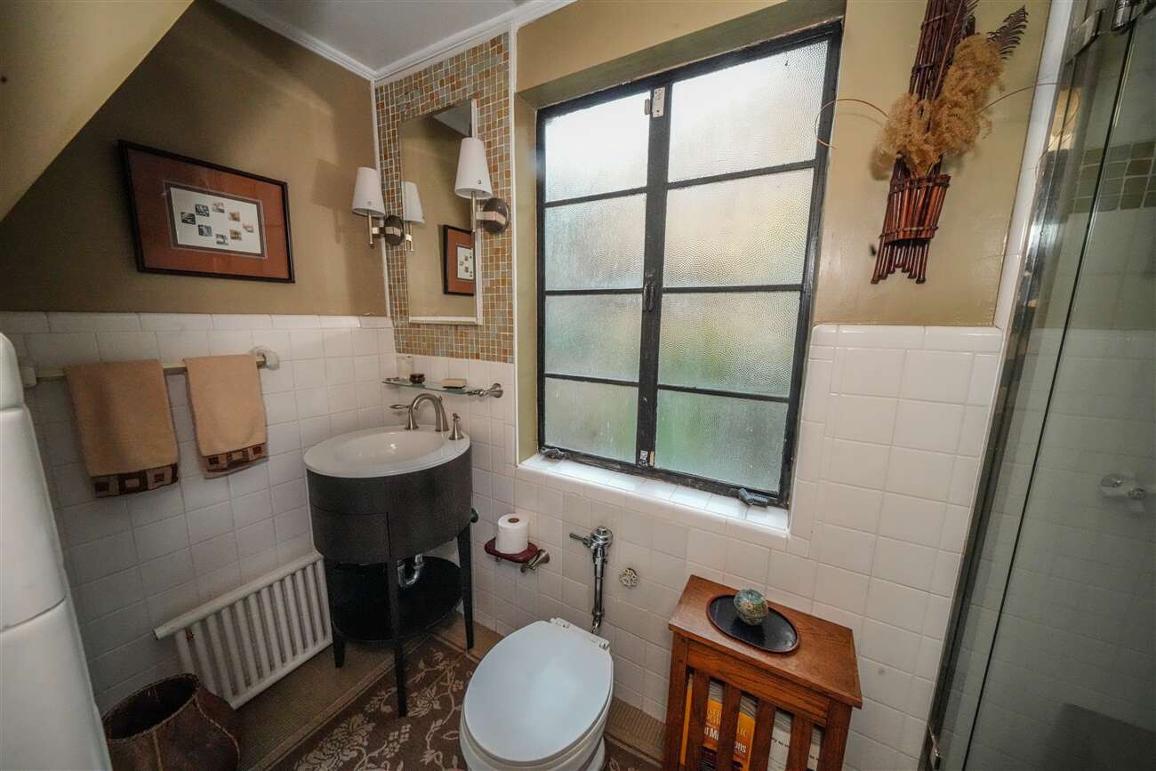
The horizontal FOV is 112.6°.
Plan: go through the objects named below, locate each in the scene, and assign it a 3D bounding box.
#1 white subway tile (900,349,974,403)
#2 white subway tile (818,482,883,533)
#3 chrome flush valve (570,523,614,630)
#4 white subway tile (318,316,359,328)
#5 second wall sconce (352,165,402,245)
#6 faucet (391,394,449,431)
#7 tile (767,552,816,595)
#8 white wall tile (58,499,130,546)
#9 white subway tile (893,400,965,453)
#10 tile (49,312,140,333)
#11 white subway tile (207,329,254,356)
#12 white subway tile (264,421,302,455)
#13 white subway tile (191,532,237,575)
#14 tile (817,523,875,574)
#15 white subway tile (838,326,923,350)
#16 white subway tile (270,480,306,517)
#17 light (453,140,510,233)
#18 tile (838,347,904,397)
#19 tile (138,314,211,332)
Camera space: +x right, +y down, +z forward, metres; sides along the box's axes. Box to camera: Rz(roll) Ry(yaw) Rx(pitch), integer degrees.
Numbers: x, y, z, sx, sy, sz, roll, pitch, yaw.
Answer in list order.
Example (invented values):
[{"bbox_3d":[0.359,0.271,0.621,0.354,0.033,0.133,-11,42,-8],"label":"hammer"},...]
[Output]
[{"bbox_3d":[0.768,-0.018,0.829,0.108,0.108,0.009,6,11,30],"label":"white subway tile"},{"bbox_3d":[0.666,0.295,0.936,0.108,0.108,0.010,6,11,29],"label":"white subway tile"},{"bbox_3d":[0.030,0.650,1.298,0.140,0.410,0.100,6,11,29],"label":"chrome flush valve"},{"bbox_3d":[-0.934,-0.247,1.514,0.012,0.049,0.152,6,11,29],"label":"white subway tile"},{"bbox_3d":[-0.806,-0.699,1.540,0.118,0.287,0.176,6,11,30],"label":"second wall sconce"},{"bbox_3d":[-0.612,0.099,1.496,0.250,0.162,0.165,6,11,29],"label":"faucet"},{"bbox_3d":[0.569,0.501,1.027,0.108,0.108,0.009,6,11,30],"label":"tile"},{"bbox_3d":[-1.277,0.356,1.022,0.010,0.108,0.108,6,11,29],"label":"white wall tile"},{"bbox_3d":[0.761,0.087,0.841,0.108,0.108,0.009,6,11,29],"label":"white subway tile"},{"bbox_3d":[-1.244,-0.163,0.997,0.009,0.051,0.152,6,11,30],"label":"tile"},{"bbox_3d":[-1.106,-0.119,1.234,0.010,0.108,0.108,6,11,29],"label":"white subway tile"},{"bbox_3d":[-1.062,0.190,1.386,0.009,0.108,0.108,6,11,30],"label":"white subway tile"},{"bbox_3d":[-1.173,0.542,1.248,0.009,0.108,0.108,6,11,29],"label":"white subway tile"},{"bbox_3d":[0.660,0.400,0.947,0.108,0.108,0.009,6,11,29],"label":"tile"},{"bbox_3d":[0.676,-0.108,0.868,0.152,0.051,0.009,6,11,30],"label":"white subway tile"},{"bbox_3d":[-1.061,0.405,1.418,0.009,0.108,0.108,6,11,29],"label":"white subway tile"},{"bbox_3d":[-0.323,-0.639,1.263,0.120,0.285,0.172,6,11,29],"label":"light"},{"bbox_3d":[0.672,-0.028,0.881,0.108,0.108,0.009,6,11,29],"label":"tile"},{"bbox_3d":[-1.163,-0.183,1.119,0.010,0.051,0.152,6,11,29],"label":"tile"}]

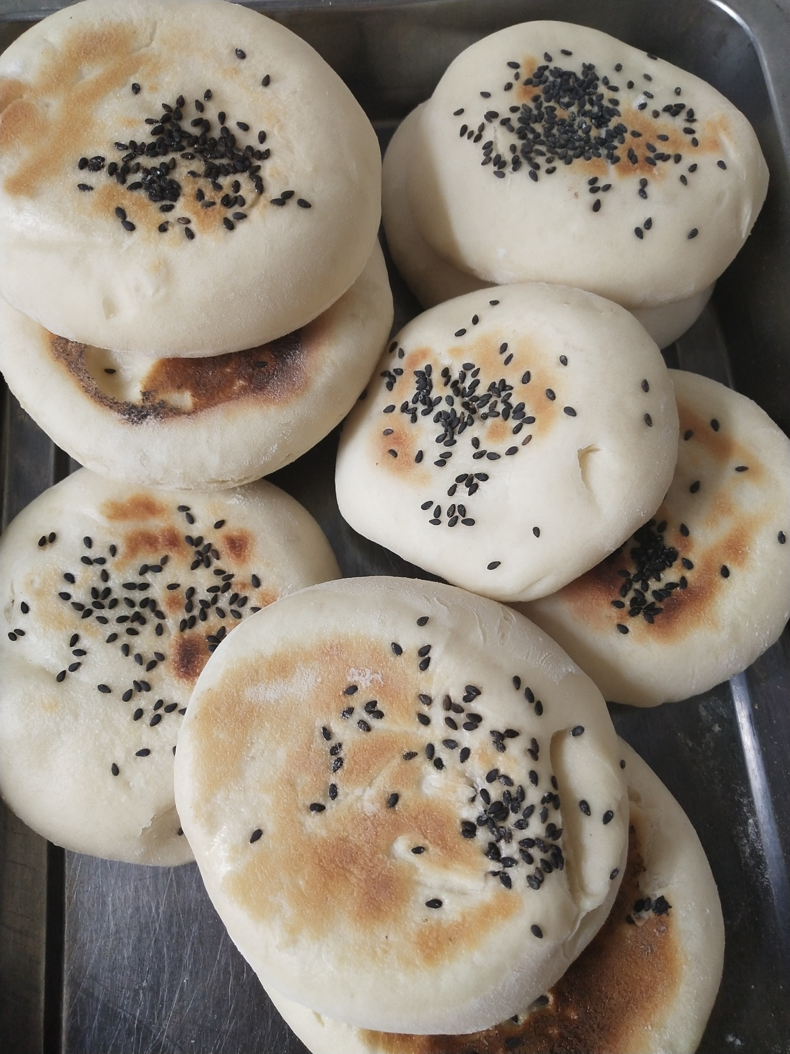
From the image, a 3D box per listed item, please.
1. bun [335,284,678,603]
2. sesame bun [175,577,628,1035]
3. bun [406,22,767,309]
[{"bbox_3d":[0.029,-0.023,0.240,0.089,0.032,0.087,0,75,0],"label":"bun"},{"bbox_3d":[0.002,0.058,0.202,0.099,0.031,0.096,0,75,-4],"label":"sesame bun"},{"bbox_3d":[0.055,-0.103,0.260,0.102,0.033,0.089,0,75,-4],"label":"bun"}]

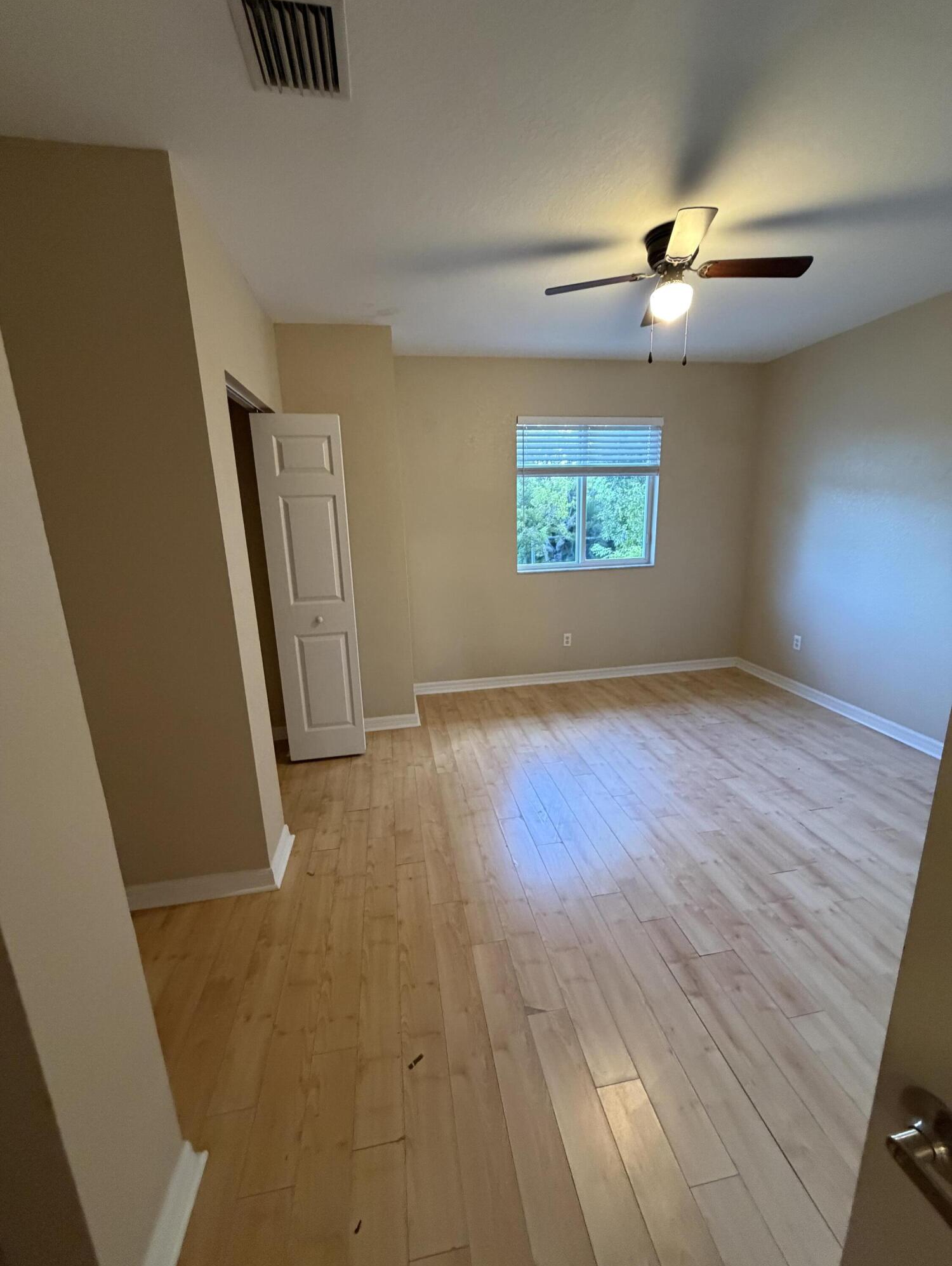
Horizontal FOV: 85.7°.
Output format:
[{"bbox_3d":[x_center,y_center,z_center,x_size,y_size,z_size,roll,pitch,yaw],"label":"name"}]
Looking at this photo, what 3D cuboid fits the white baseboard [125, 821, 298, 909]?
[{"bbox_3d":[-1.129,0.992,2.222,0.588,0.100,0.342,-4,14,-9],"label":"white baseboard"}]

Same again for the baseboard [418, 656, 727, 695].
[{"bbox_3d":[0.947,0.368,4.508,2.959,0.097,0.018,-4,14,-9],"label":"baseboard"}]

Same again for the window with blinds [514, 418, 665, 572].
[{"bbox_3d":[0.916,-1.113,4.176,1.210,1.188,0.090,-4,14,-9],"label":"window with blinds"}]

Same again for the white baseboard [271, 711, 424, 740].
[{"bbox_3d":[-0.886,0.651,3.579,0.988,0.095,0.018,-4,14,-9],"label":"white baseboard"}]

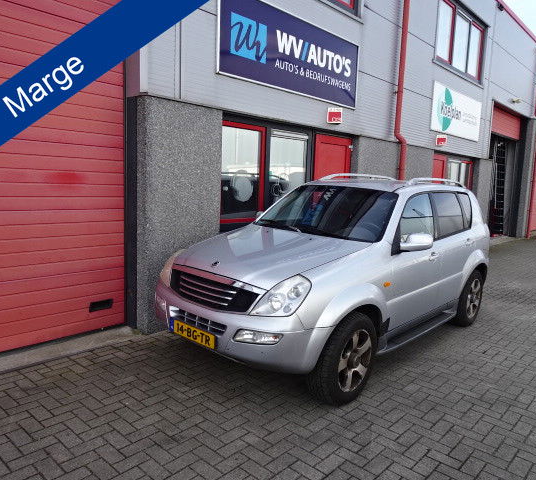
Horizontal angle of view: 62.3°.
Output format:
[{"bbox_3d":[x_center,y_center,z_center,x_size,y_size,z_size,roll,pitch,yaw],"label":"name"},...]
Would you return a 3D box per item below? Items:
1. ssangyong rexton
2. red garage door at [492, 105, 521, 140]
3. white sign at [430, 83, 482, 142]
[{"bbox_3d":[1.045,0.195,4.975,1.900,1.800,4.720,8,10,41],"label":"ssangyong rexton"},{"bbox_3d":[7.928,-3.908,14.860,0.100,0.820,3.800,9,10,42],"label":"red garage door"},{"bbox_3d":[4.513,-2.974,10.553,0.070,1.010,3.040,9,10,42],"label":"white sign"}]

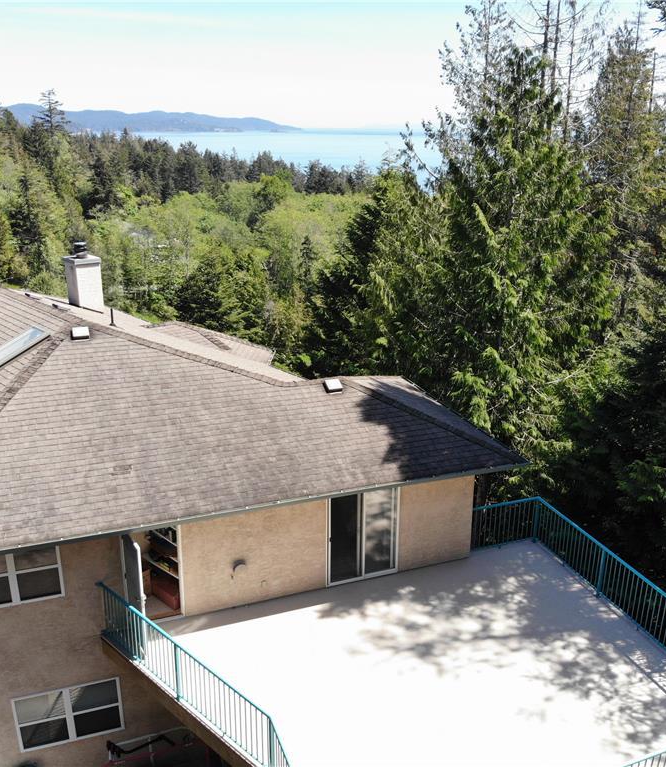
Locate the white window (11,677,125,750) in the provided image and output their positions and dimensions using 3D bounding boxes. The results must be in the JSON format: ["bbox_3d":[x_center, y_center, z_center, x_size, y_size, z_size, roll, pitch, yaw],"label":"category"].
[{"bbox_3d":[-4.721,5.979,12.796,1.787,1.197,0.100,-6,21,-20],"label":"white window"}]

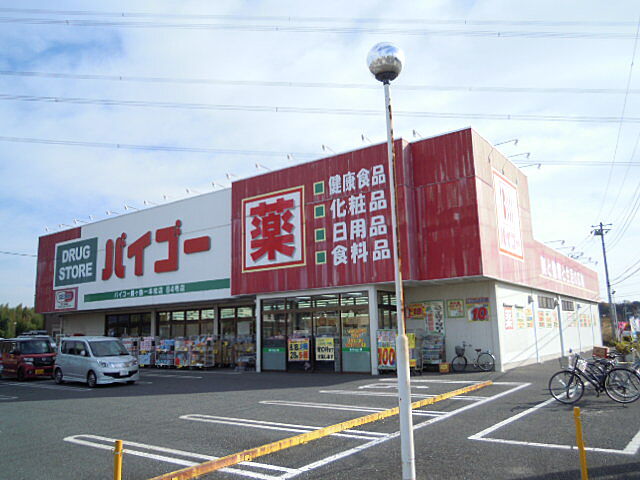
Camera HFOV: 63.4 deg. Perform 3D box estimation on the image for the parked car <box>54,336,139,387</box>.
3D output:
[{"bbox_3d":[-8.440,4.558,19.639,3.710,1.765,1.620,-9,-13,38],"label":"parked car"}]

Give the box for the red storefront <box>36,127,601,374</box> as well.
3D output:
[{"bbox_3d":[1.363,4.062,39.267,31.520,9.150,30.100,-9,-12,35],"label":"red storefront"}]

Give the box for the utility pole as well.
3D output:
[{"bbox_3d":[25.474,3.762,45.696,1.700,10.800,0.500,-6,-11,26],"label":"utility pole"}]

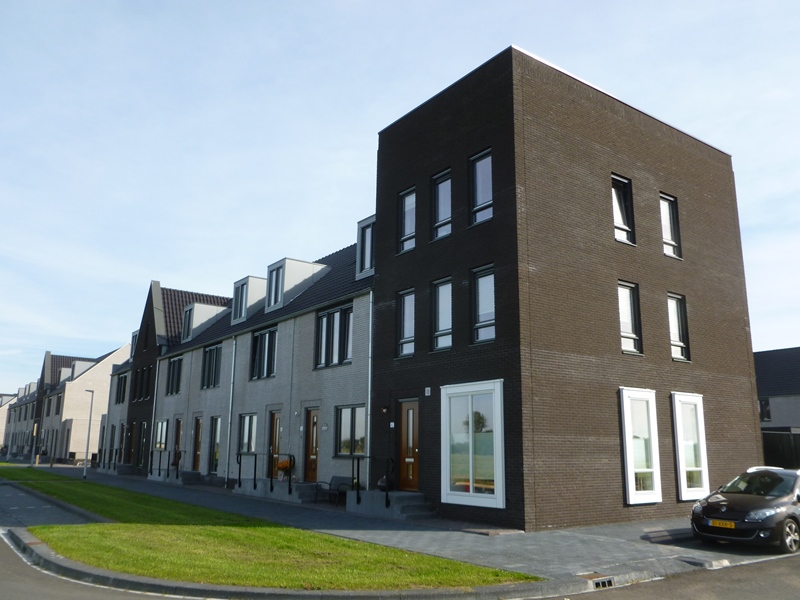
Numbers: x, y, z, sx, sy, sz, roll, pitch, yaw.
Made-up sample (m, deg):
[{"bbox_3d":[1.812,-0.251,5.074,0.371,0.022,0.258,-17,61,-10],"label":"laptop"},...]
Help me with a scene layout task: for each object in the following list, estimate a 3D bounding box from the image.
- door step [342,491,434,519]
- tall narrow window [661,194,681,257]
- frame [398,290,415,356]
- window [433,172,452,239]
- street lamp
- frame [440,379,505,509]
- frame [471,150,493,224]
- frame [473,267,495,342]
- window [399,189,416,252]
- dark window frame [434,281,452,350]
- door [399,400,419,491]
[{"bbox_3d":[-0.216,5.126,16.275,1.050,0.530,2.650,10,-15,-34],"label":"door step"},{"bbox_3d":[7.542,-2.070,18.249,0.820,1.780,0.150,9,-15,-35],"label":"tall narrow window"},{"bbox_3d":[0.233,0.644,17.457,0.150,1.780,0.820,9,-15,-35],"label":"frame"},{"bbox_3d":[1.132,-2.502,17.272,0.160,1.810,0.880,10,-15,-34],"label":"window"},{"bbox_3d":[-14.730,6.283,30.411,0.460,4.100,0.160,9,-15,-35],"label":"street lamp"},{"bbox_3d":[1.652,3.311,14.927,0.170,2.740,2.060,10,-15,-34],"label":"frame"},{"bbox_3d":[2.038,-2.765,16.030,0.160,1.810,0.880,10,-15,-34],"label":"frame"},{"bbox_3d":[1.986,0.136,15.082,0.150,1.780,0.820,9,-15,-35],"label":"frame"},{"bbox_3d":[0.249,-2.246,18.483,0.160,1.810,0.880,10,-15,-34],"label":"window"},{"bbox_3d":[1.090,0.407,16.626,0.160,1.830,0.880,10,-15,-34],"label":"dark window frame"},{"bbox_3d":[0.290,3.752,16.620,0.120,2.310,0.940,9,-15,-35],"label":"door"}]

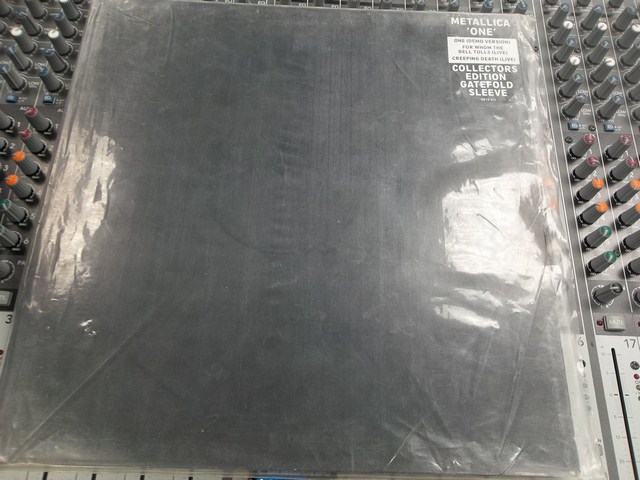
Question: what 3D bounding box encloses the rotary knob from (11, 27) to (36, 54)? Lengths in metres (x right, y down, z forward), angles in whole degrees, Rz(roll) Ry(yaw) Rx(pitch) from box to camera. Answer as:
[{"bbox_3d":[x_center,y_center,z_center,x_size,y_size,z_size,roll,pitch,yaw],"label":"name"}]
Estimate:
[{"bbox_3d":[-0.218,-0.146,0.366,0.011,0.016,0.011,1,69,-2],"label":"rotary knob"}]

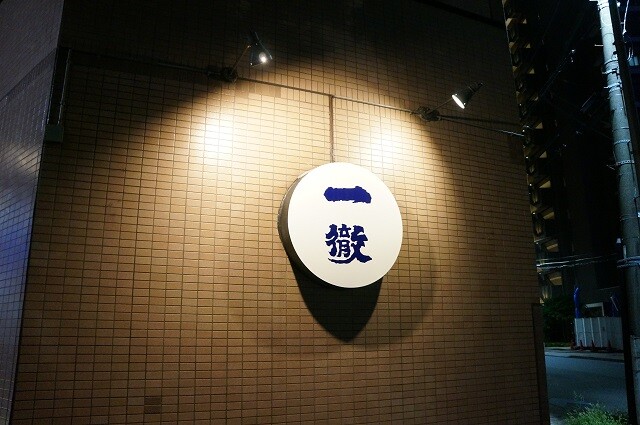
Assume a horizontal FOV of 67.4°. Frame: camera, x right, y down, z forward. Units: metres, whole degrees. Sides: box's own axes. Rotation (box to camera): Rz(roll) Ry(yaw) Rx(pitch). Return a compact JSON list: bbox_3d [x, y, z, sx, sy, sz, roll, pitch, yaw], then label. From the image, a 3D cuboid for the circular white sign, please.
[{"bbox_3d":[0.163,0.096,3.430,0.897,0.897,0.180,5,-15,-22],"label":"circular white sign"}]

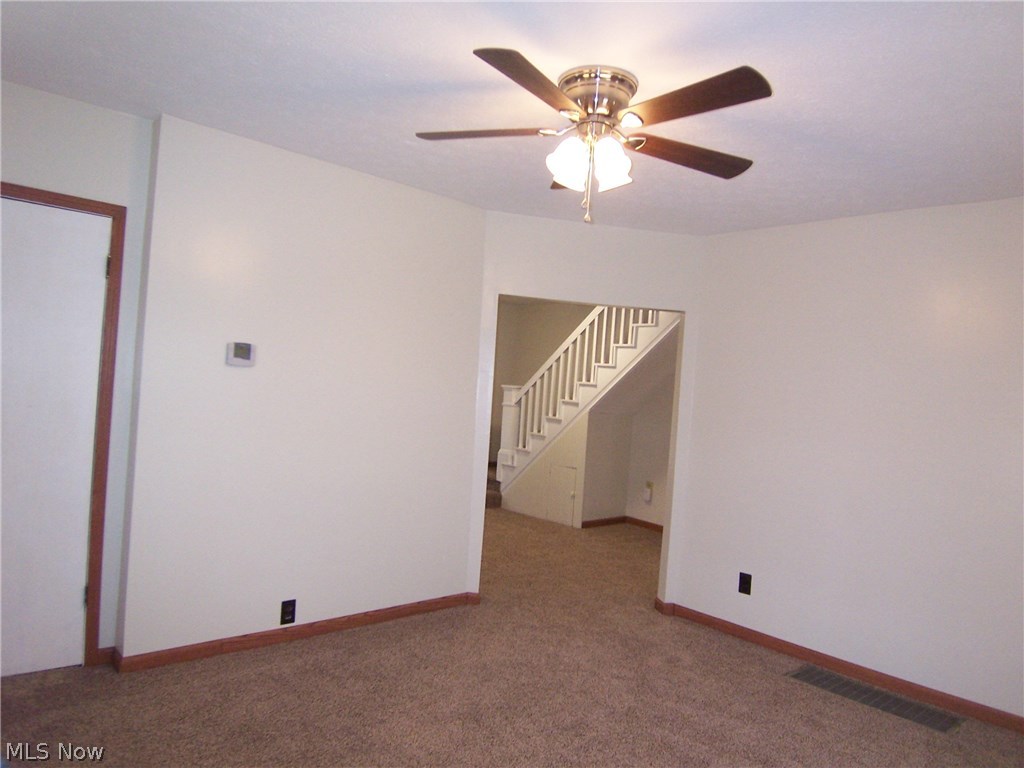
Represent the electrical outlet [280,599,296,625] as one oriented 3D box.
[{"bbox_3d":[-1.134,1.163,3.460,0.071,0.115,0.010,4,0,-41],"label":"electrical outlet"}]

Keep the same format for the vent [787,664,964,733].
[{"bbox_3d":[1.736,1.496,3.275,0.244,0.015,0.701,4,0,-44],"label":"vent"}]

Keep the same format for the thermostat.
[{"bbox_3d":[-1.287,-0.137,3.236,0.130,0.103,0.028,4,0,-41],"label":"thermostat"}]

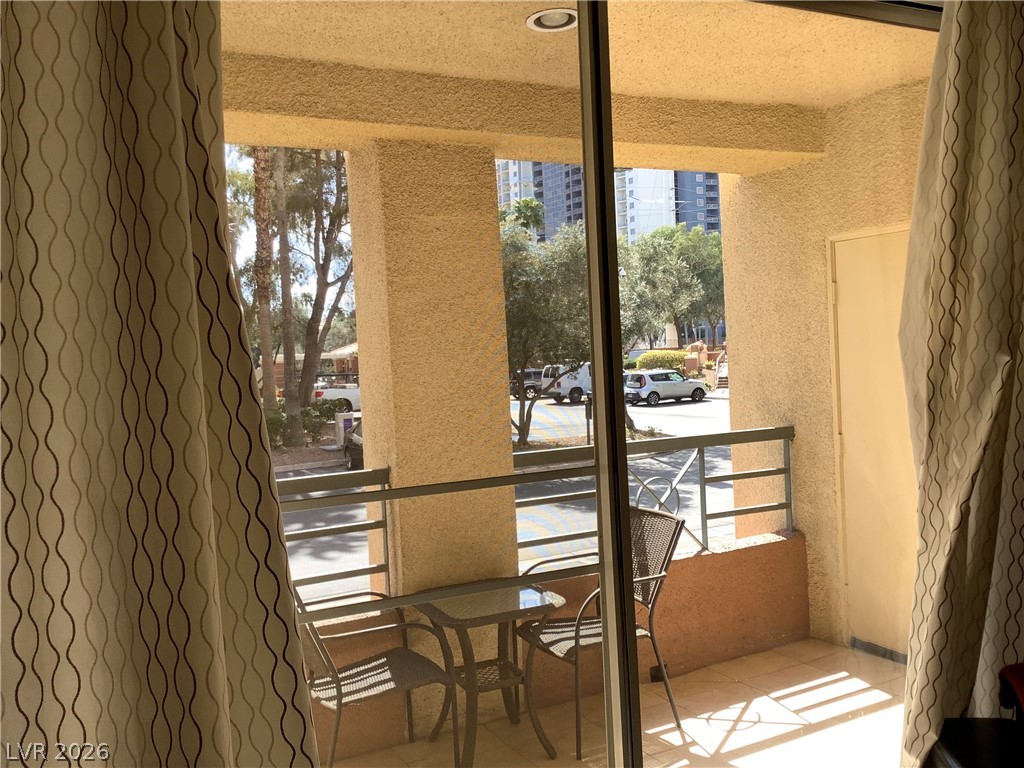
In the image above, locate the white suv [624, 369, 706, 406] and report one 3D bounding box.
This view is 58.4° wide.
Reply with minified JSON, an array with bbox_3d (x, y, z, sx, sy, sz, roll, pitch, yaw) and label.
[{"bbox_3d":[7.330,0.127,43.600,4.150,1.610,1.800,-4,2,-28],"label":"white suv"}]

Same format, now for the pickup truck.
[{"bbox_3d":[-6.650,0.485,44.500,5.800,2.000,2.000,-4,2,-22],"label":"pickup truck"}]

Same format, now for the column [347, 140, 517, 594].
[{"bbox_3d":[-0.333,0.211,4.018,0.520,2.448,0.402,-4,2,-27],"label":"column"}]

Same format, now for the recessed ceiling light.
[{"bbox_3d":[0.145,-1.234,3.075,0.210,0.060,0.210,-3,2,0],"label":"recessed ceiling light"}]

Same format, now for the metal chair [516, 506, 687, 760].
[{"bbox_3d":[0.361,0.977,3.835,0.618,0.865,0.587,-4,2,-27],"label":"metal chair"}]

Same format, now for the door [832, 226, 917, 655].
[{"bbox_3d":[1.803,0.289,4.117,0.050,1.936,0.783,-4,2,-27],"label":"door"}]

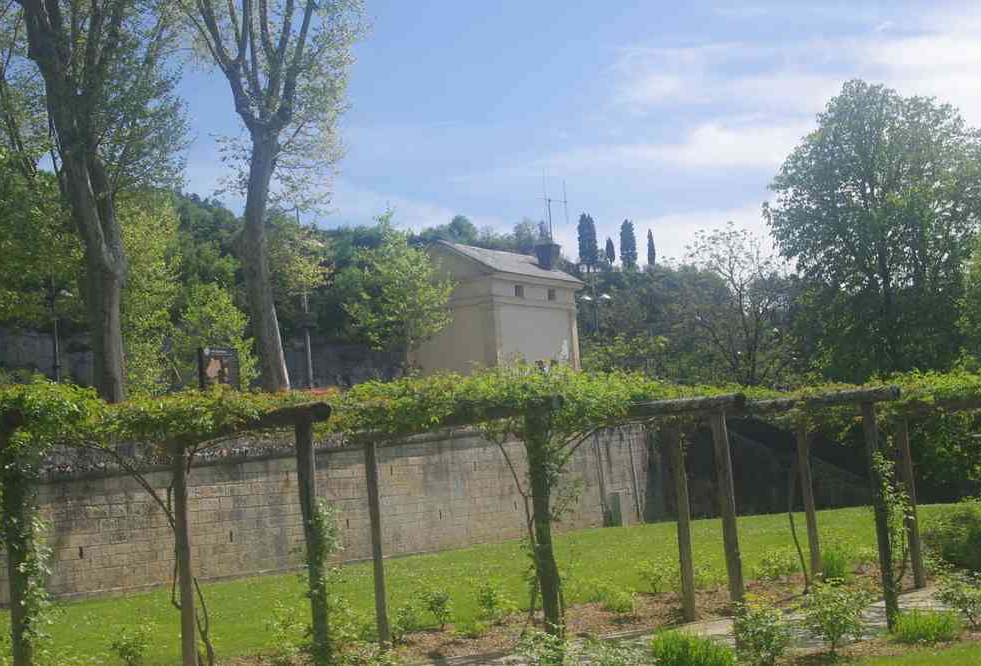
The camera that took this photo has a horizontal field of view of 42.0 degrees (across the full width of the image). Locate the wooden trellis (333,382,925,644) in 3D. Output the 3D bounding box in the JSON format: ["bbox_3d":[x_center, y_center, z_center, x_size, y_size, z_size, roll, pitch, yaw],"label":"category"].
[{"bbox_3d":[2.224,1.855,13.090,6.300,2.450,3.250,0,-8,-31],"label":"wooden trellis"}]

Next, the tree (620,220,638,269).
[{"bbox_3d":[20.842,-13.063,192.605,2.626,8.544,2.626,-5,-7,6],"label":"tree"}]

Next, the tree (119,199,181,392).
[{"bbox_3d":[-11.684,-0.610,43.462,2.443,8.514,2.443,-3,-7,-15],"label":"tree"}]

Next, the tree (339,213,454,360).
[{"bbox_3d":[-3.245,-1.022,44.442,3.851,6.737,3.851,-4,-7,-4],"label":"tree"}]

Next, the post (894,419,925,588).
[{"bbox_3d":[5.309,2.100,16.120,0.150,2.200,0.150,0,-8,-31],"label":"post"}]

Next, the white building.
[{"bbox_3d":[0.205,0.086,51.271,4.700,7.220,5.700,-9,-8,37],"label":"white building"}]

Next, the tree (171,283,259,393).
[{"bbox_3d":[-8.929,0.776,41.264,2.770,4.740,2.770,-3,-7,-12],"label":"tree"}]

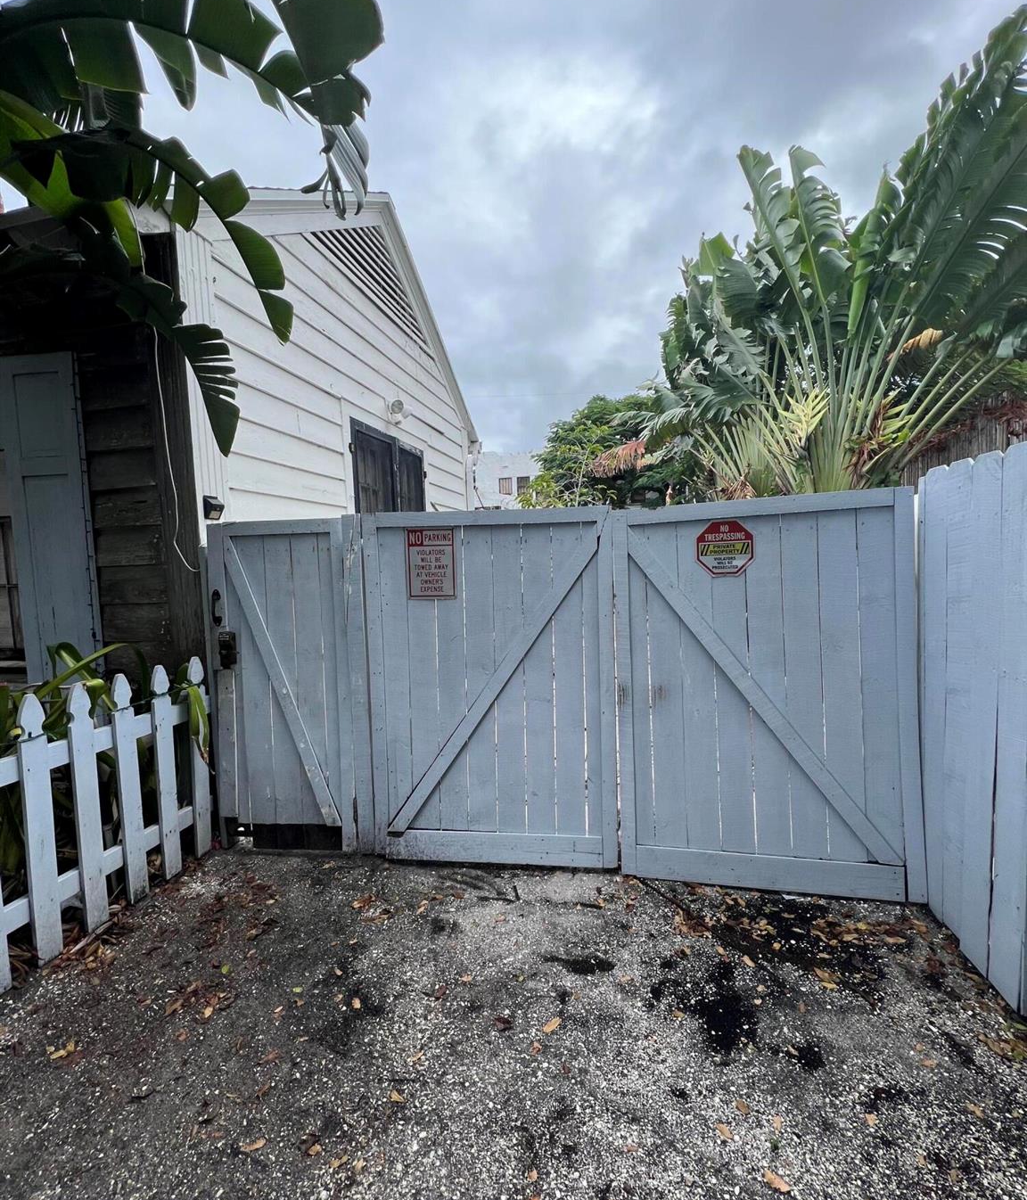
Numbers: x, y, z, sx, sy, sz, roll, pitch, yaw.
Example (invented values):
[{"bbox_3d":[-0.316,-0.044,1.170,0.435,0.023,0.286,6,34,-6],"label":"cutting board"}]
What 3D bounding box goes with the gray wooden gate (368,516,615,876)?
[{"bbox_3d":[-0.117,0.436,2.572,1.234,1.750,0.060,-2,2,6],"label":"gray wooden gate"}]

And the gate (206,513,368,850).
[{"bbox_3d":[-1.155,0.443,2.675,0.809,1.694,0.060,-2,2,6],"label":"gate"}]

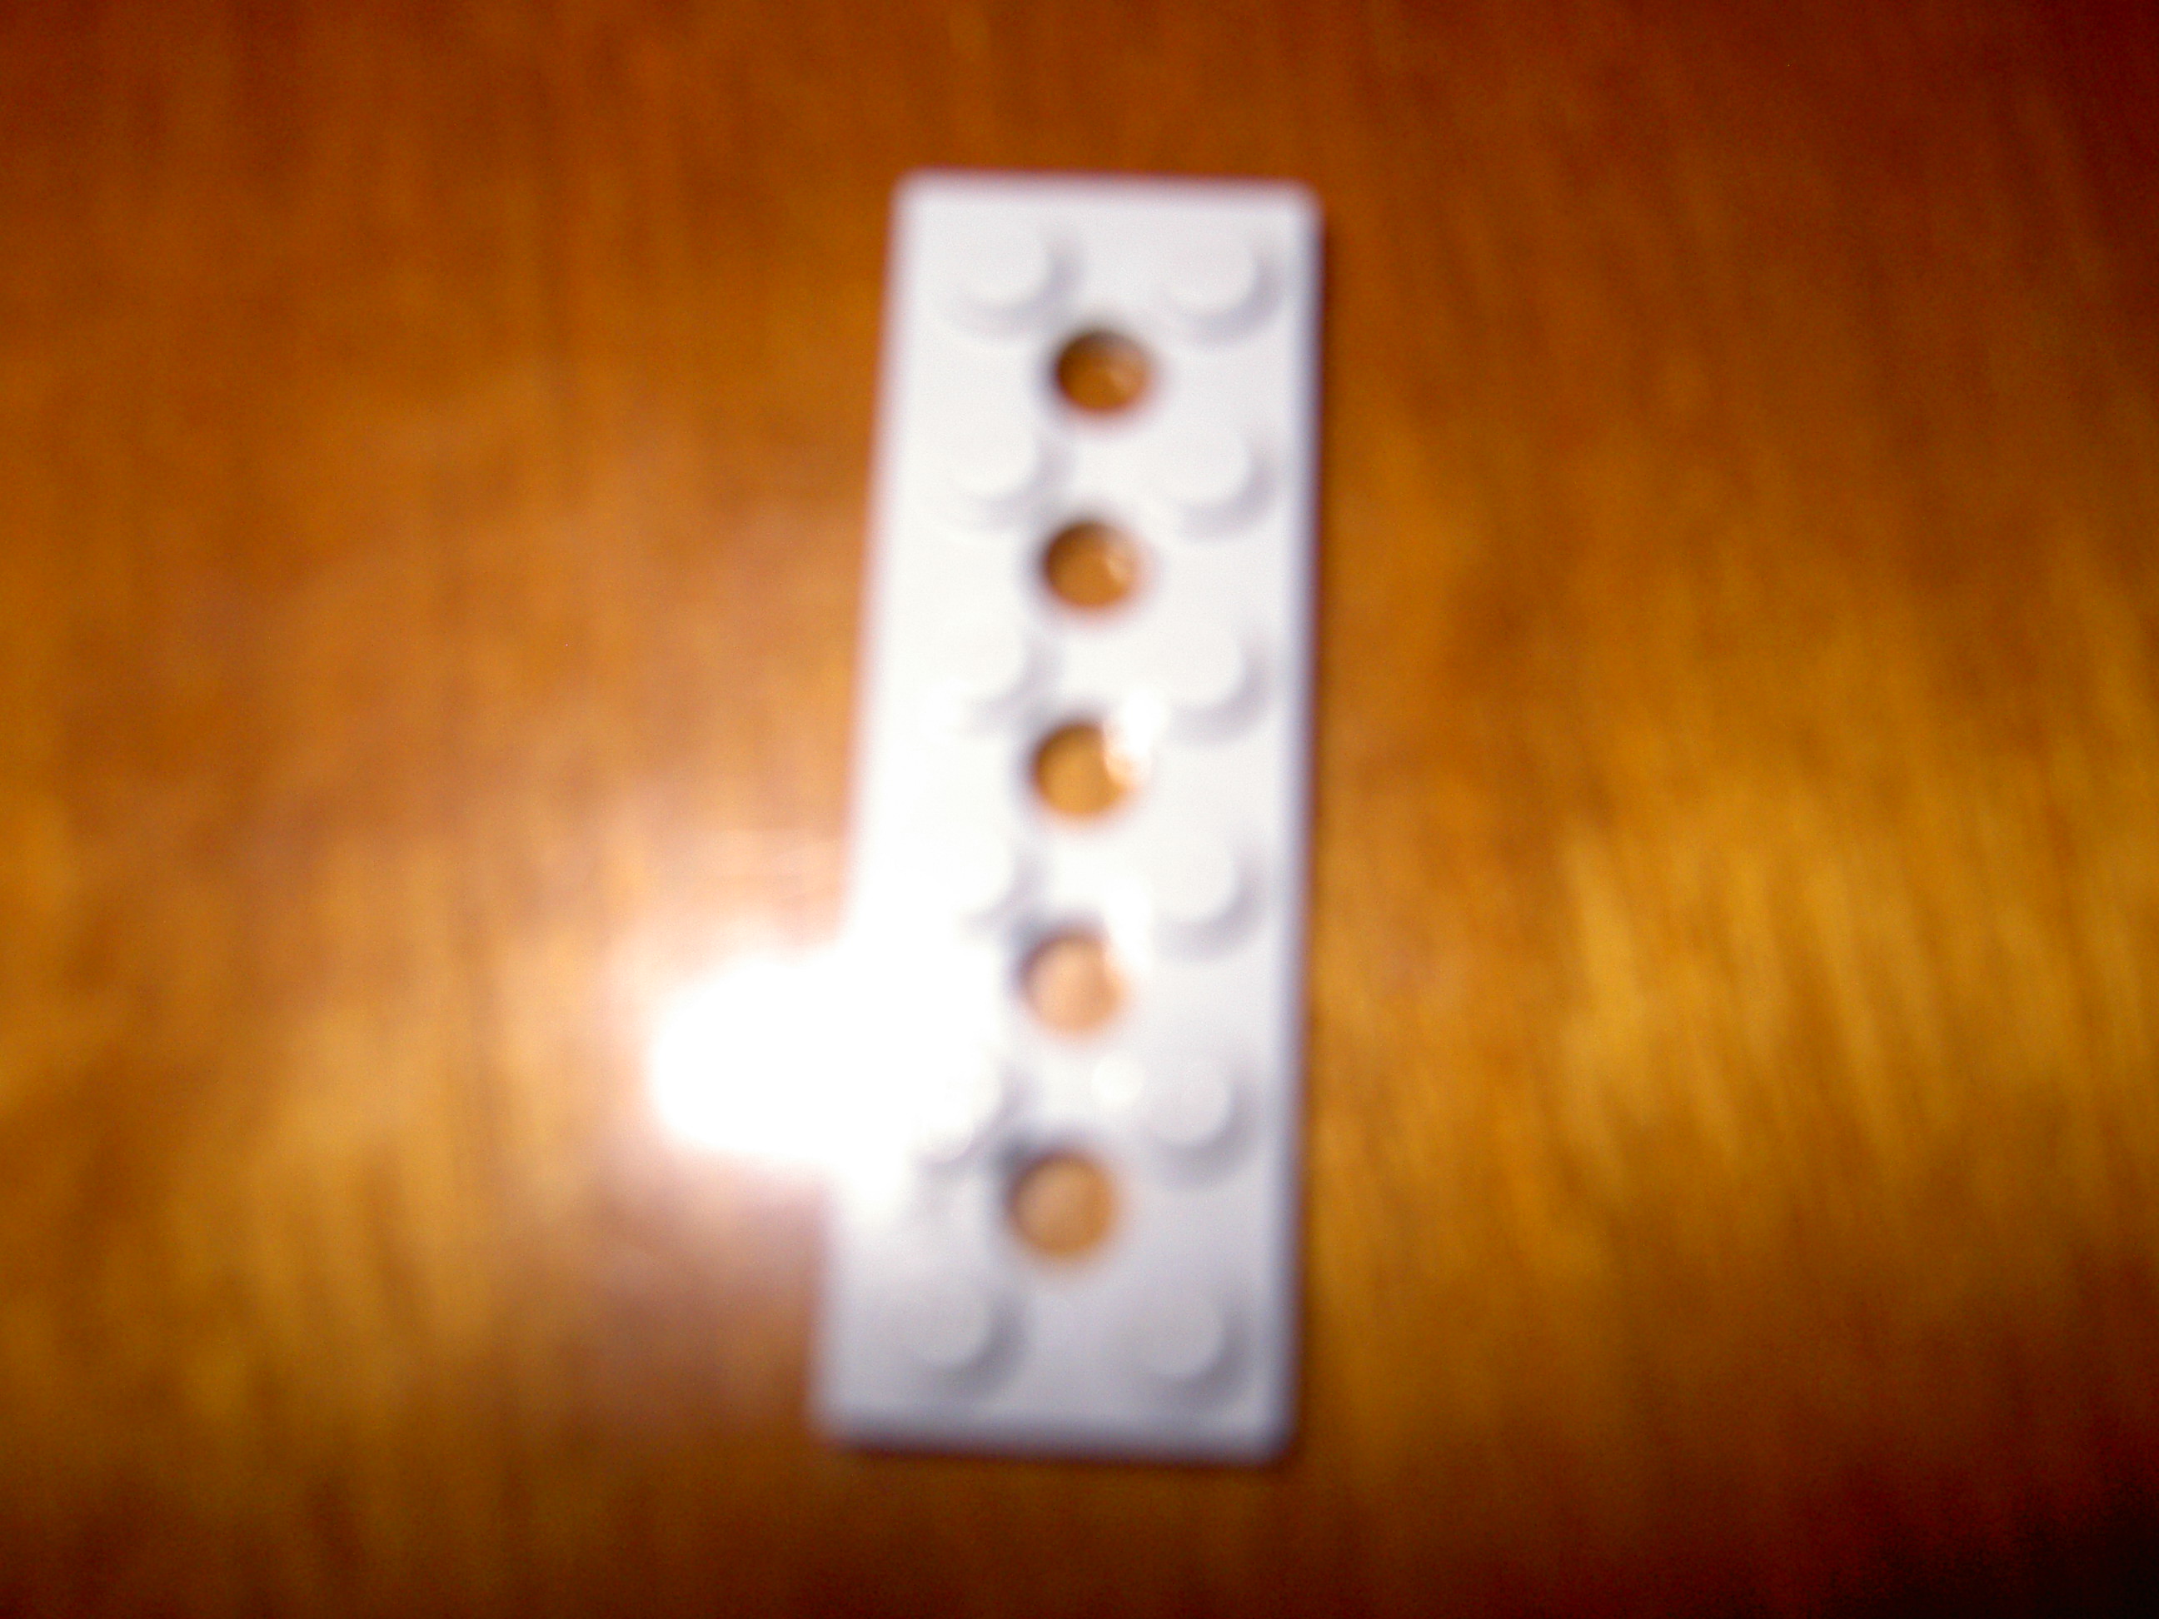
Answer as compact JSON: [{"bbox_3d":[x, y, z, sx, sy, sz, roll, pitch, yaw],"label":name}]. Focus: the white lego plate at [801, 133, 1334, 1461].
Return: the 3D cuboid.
[{"bbox_3d":[0.000,-0.001,0.079,0.016,0.005,0.048,2,76,1],"label":"white lego plate"}]

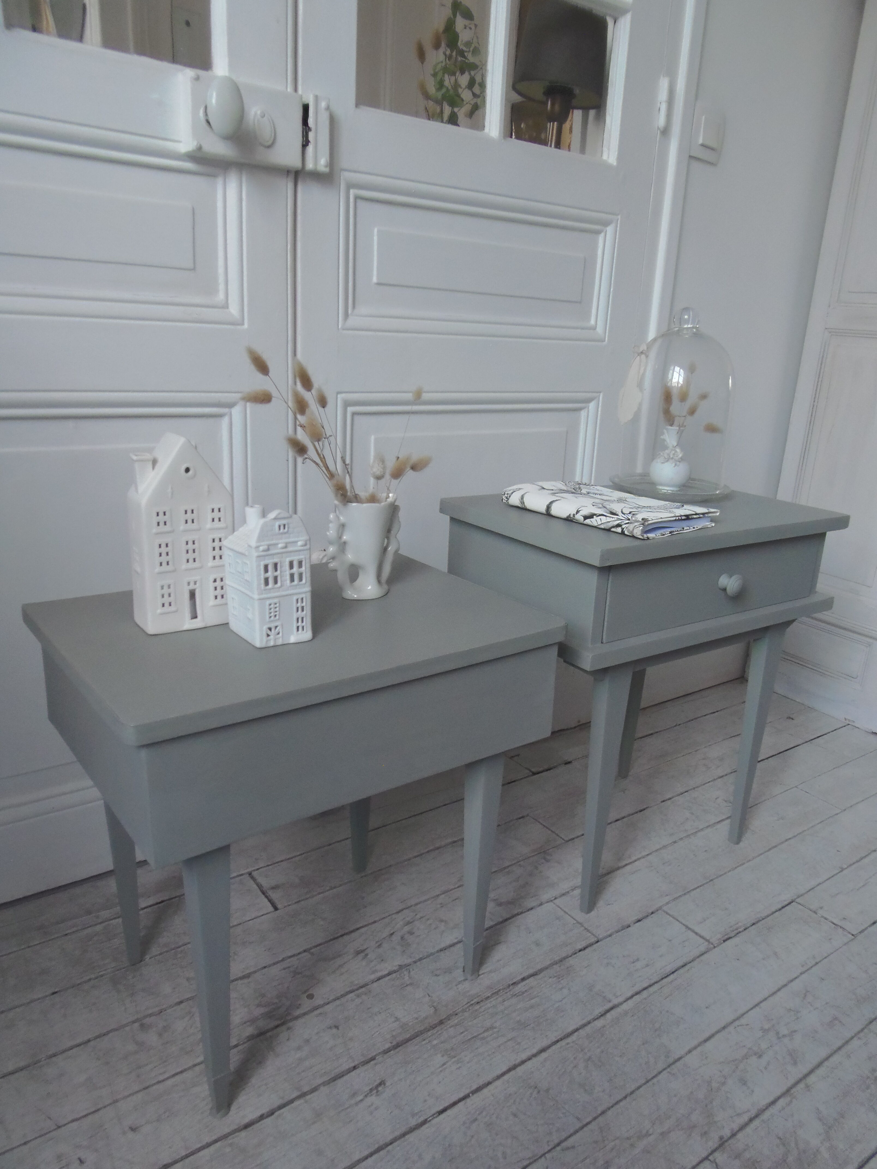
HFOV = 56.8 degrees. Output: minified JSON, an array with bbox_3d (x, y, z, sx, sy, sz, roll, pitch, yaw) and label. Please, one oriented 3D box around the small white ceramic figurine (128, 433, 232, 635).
[{"bbox_3d":[-0.266,-0.057,0.840,0.094,0.200,0.054,-9,20,-34],"label":"small white ceramic figurine"}]

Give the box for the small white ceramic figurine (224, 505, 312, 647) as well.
[{"bbox_3d":[-0.173,-0.015,0.824,0.062,0.138,0.069,-10,21,-37],"label":"small white ceramic figurine"}]

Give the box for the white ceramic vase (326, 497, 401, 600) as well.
[{"bbox_3d":[-0.086,-0.045,0.980,0.095,0.116,0.070,-6,19,-29],"label":"white ceramic vase"}]

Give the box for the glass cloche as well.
[{"bbox_3d":[0.390,-0.288,1.290,0.196,0.290,0.196,-8,20,-34],"label":"glass cloche"}]

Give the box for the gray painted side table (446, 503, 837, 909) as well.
[{"bbox_3d":[0.300,0.155,1.267,0.527,0.554,0.328,-8,20,-34],"label":"gray painted side table"}]

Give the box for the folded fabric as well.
[{"bbox_3d":[0.233,-0.111,1.129,0.160,0.025,0.247,-10,21,-37],"label":"folded fabric"}]

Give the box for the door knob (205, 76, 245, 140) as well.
[{"bbox_3d":[-0.258,-0.571,0.971,0.043,0.064,0.053,-8,20,-32],"label":"door knob"}]

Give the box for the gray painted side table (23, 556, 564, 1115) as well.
[{"bbox_3d":[-0.168,0.260,0.973,0.489,0.473,0.351,-10,21,-37],"label":"gray painted side table"}]

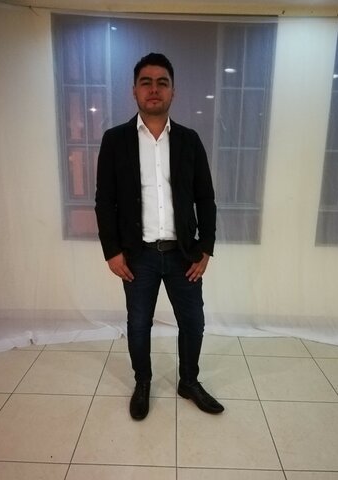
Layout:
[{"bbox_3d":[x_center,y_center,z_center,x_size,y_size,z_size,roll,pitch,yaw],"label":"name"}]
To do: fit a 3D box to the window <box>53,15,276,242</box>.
[{"bbox_3d":[-0.041,-0.716,2.593,1.440,1.490,0.100,1,14,1],"label":"window"}]

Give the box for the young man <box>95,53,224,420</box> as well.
[{"bbox_3d":[-0.035,0.020,1.823,0.650,1.730,0.330,0,14,-4],"label":"young man"}]

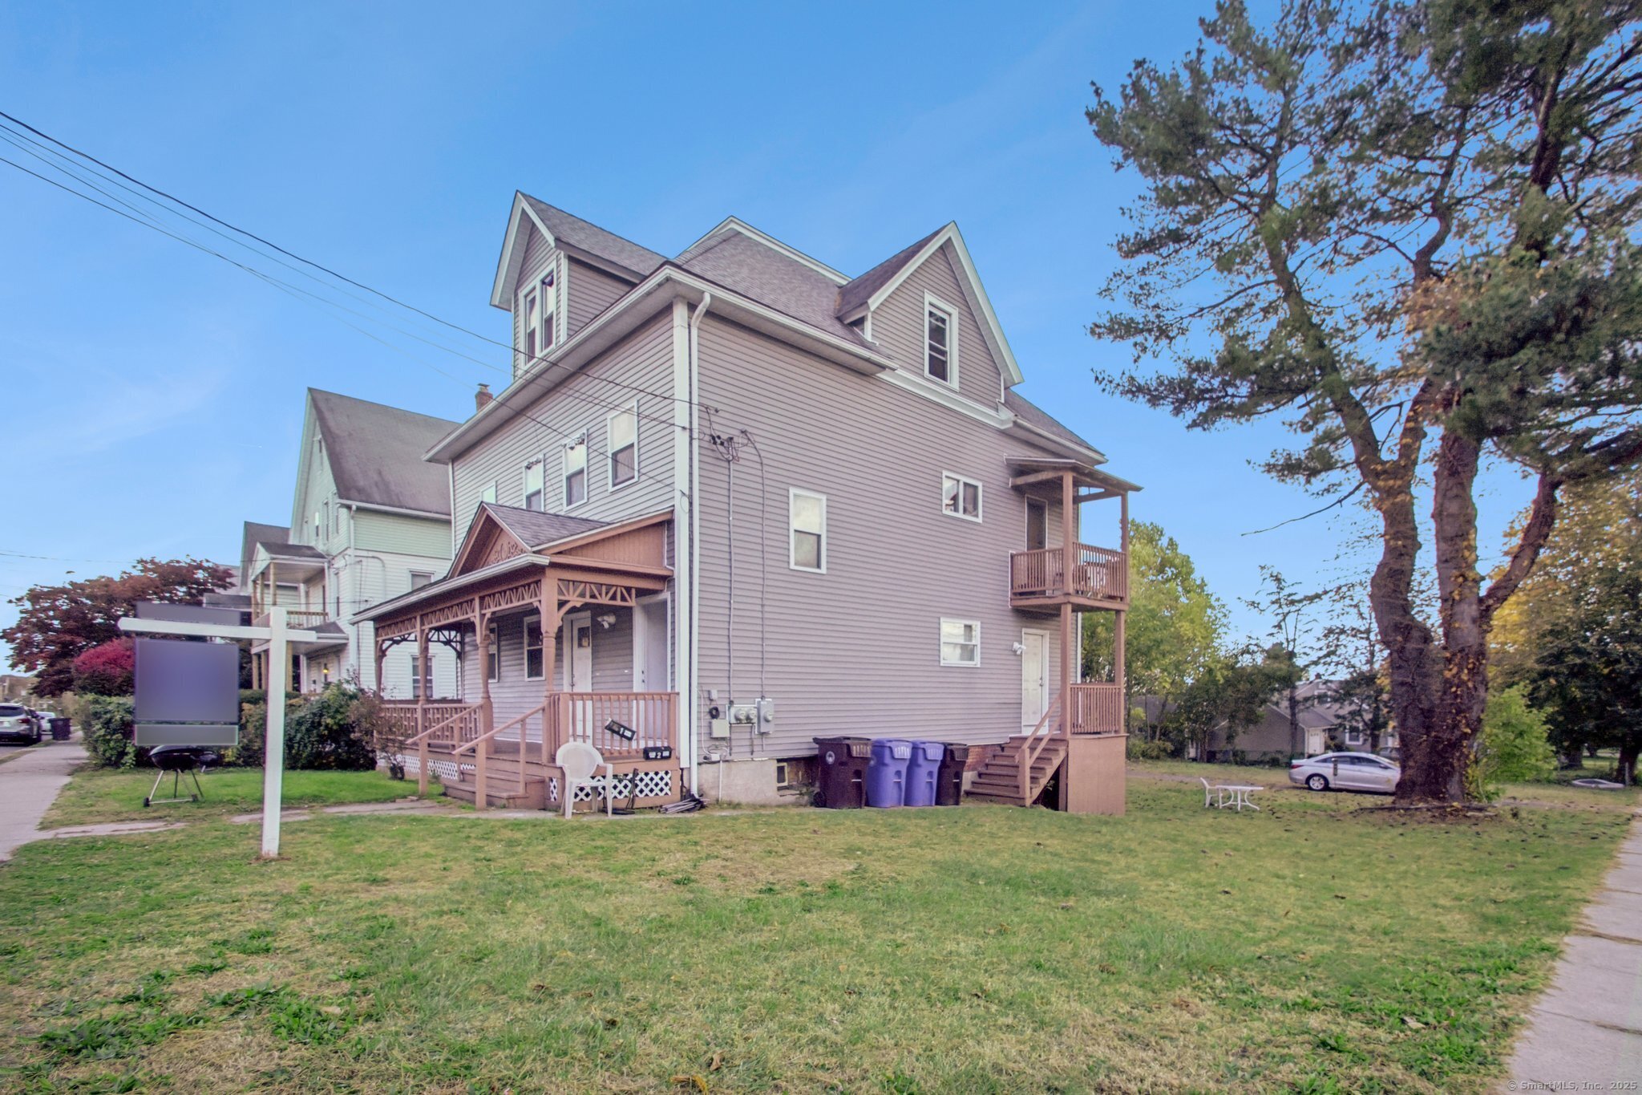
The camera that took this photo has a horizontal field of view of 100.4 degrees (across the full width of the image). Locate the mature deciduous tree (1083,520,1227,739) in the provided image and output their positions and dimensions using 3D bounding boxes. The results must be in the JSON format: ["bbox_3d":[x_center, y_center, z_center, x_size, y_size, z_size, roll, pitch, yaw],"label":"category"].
[{"bbox_3d":[20.836,5.776,44.000,9.500,14.000,9.000,-5,-11,25],"label":"mature deciduous tree"}]

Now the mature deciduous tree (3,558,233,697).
[{"bbox_3d":[-27.775,3.747,27.000,7.200,7.300,7.800,-10,-14,43],"label":"mature deciduous tree"}]

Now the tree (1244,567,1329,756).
[{"bbox_3d":[23.861,6.236,35.000,4.000,10.000,3.800,-7,-12,34],"label":"tree"}]

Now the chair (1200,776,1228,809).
[{"bbox_3d":[11.069,6.924,19.300,0.600,0.860,0.570,-5,-11,21],"label":"chair"}]

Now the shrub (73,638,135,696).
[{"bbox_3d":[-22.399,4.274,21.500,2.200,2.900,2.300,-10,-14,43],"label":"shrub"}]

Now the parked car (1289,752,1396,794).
[{"bbox_3d":[20.100,8.420,25.400,4.750,1.470,1.840,-7,-12,31],"label":"parked car"}]

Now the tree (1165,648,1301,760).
[{"bbox_3d":[22.310,8.674,37.000,6.500,6.300,6.000,-7,-12,31],"label":"tree"}]

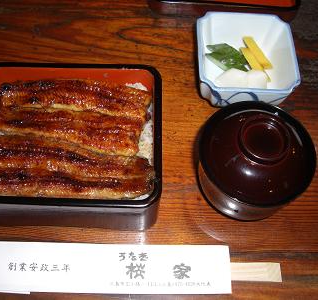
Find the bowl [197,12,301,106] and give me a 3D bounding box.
[{"bbox_3d":[0.084,-0.085,0.427,0.094,0.044,0.094,1,63,-1],"label":"bowl"}]

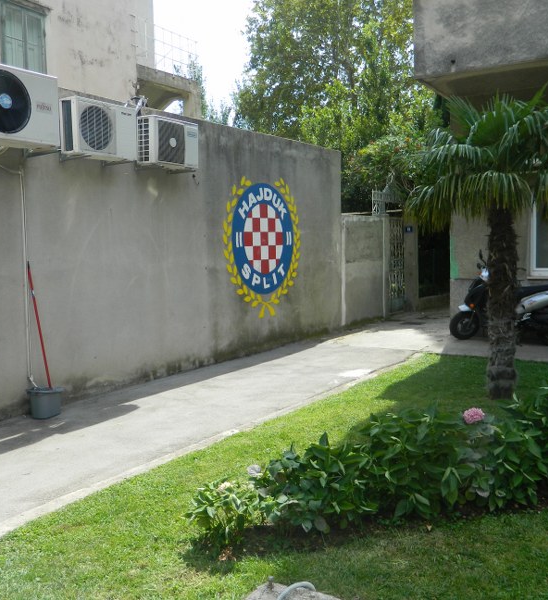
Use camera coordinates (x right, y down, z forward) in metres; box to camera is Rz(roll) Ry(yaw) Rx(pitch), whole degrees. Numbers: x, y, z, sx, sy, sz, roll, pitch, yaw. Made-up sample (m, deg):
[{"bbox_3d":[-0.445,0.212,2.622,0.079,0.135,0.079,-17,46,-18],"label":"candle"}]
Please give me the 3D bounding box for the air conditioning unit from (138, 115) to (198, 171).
[{"bbox_3d":[-1.092,-1.611,6.747,0.255,0.466,0.641,2,6,34],"label":"air conditioning unit"}]

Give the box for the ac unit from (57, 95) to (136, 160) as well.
[{"bbox_3d":[-1.615,-1.546,5.971,0.260,0.474,0.711,2,6,34],"label":"ac unit"}]

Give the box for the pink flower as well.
[{"bbox_3d":[1.286,0.741,4.150,0.150,0.115,0.150,1,5,17],"label":"pink flower"}]

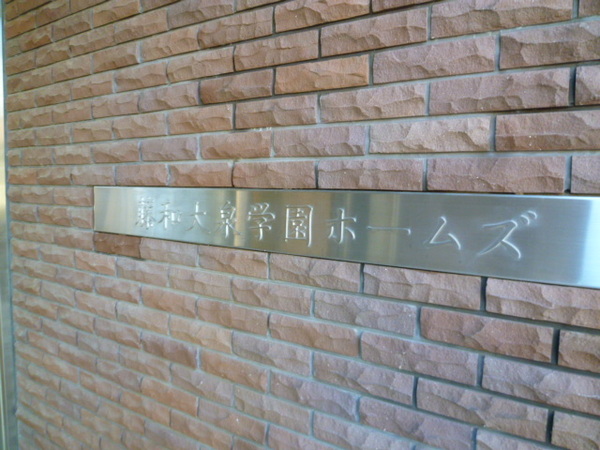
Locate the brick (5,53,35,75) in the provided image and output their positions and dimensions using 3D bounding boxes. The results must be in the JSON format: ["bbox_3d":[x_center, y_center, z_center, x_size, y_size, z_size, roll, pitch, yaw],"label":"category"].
[{"bbox_3d":[-1.012,-0.592,1.615,0.225,0.060,0.060,4,5,32],"label":"brick"}]

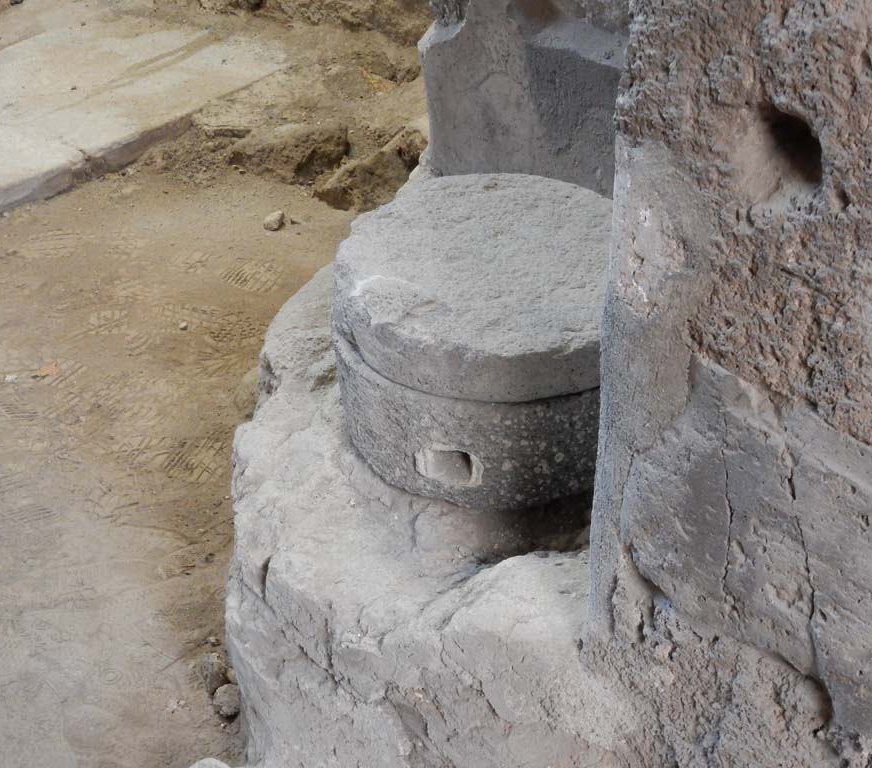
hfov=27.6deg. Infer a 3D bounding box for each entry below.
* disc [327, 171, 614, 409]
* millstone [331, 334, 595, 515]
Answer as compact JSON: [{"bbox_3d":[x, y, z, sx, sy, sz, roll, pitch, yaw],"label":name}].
[{"bbox_3d":[0.084,-0.134,2.352,0.430,0.069,0.430,-1,38,1],"label":"disc"},{"bbox_3d":[0.085,-0.040,2.417,0.441,0.161,0.441,-1,38,1],"label":"millstone"}]

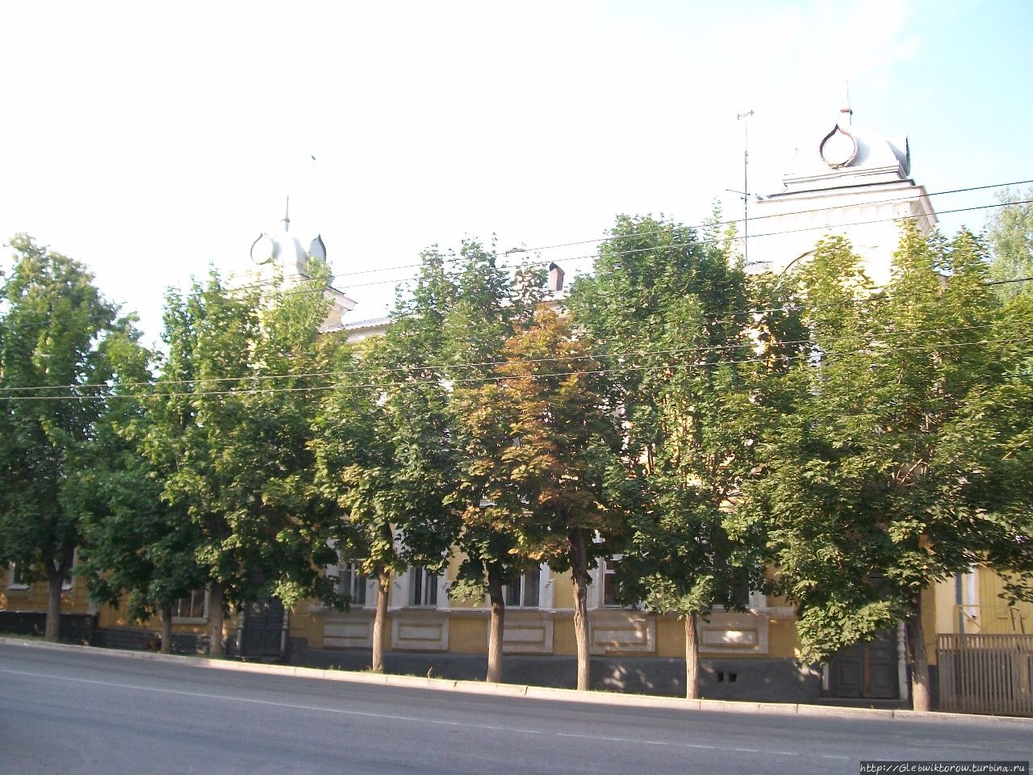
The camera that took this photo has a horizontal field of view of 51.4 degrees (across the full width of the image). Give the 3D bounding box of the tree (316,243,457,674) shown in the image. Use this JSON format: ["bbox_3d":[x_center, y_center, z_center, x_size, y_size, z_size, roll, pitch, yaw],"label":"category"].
[{"bbox_3d":[-3.028,1.479,24.966,3.554,9.931,3.554,1,-12,0],"label":"tree"}]

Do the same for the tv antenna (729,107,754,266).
[{"bbox_3d":[5.898,-5.312,28.203,0.668,4.323,0.600,-4,-13,20],"label":"tv antenna"}]

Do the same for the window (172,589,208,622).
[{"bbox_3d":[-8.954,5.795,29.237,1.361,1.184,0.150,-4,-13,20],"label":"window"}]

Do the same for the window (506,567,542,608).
[{"bbox_3d":[0.159,4.753,26.107,0.926,1.158,0.150,-4,-13,20],"label":"window"}]

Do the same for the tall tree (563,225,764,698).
[{"bbox_3d":[3.071,1.195,22.779,4.017,10.328,4.017,-4,-13,20],"label":"tall tree"}]

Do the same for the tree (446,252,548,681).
[{"bbox_3d":[-0.455,1.462,24.020,2.615,9.944,2.615,1,-12,0],"label":"tree"}]

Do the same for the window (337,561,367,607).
[{"bbox_3d":[-4.259,5.028,27.676,0.900,1.248,0.150,-4,-13,20],"label":"window"}]

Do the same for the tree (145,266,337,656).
[{"bbox_3d":[-6.827,1.591,26.343,4.530,9.697,4.530,-4,-13,20],"label":"tree"}]

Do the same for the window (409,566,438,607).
[{"bbox_3d":[-2.349,4.915,26.996,0.812,1.198,0.150,-4,-13,20],"label":"window"}]

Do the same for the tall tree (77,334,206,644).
[{"bbox_3d":[-9.519,2.437,27.147,3.426,8.222,3.426,-4,-13,20],"label":"tall tree"}]

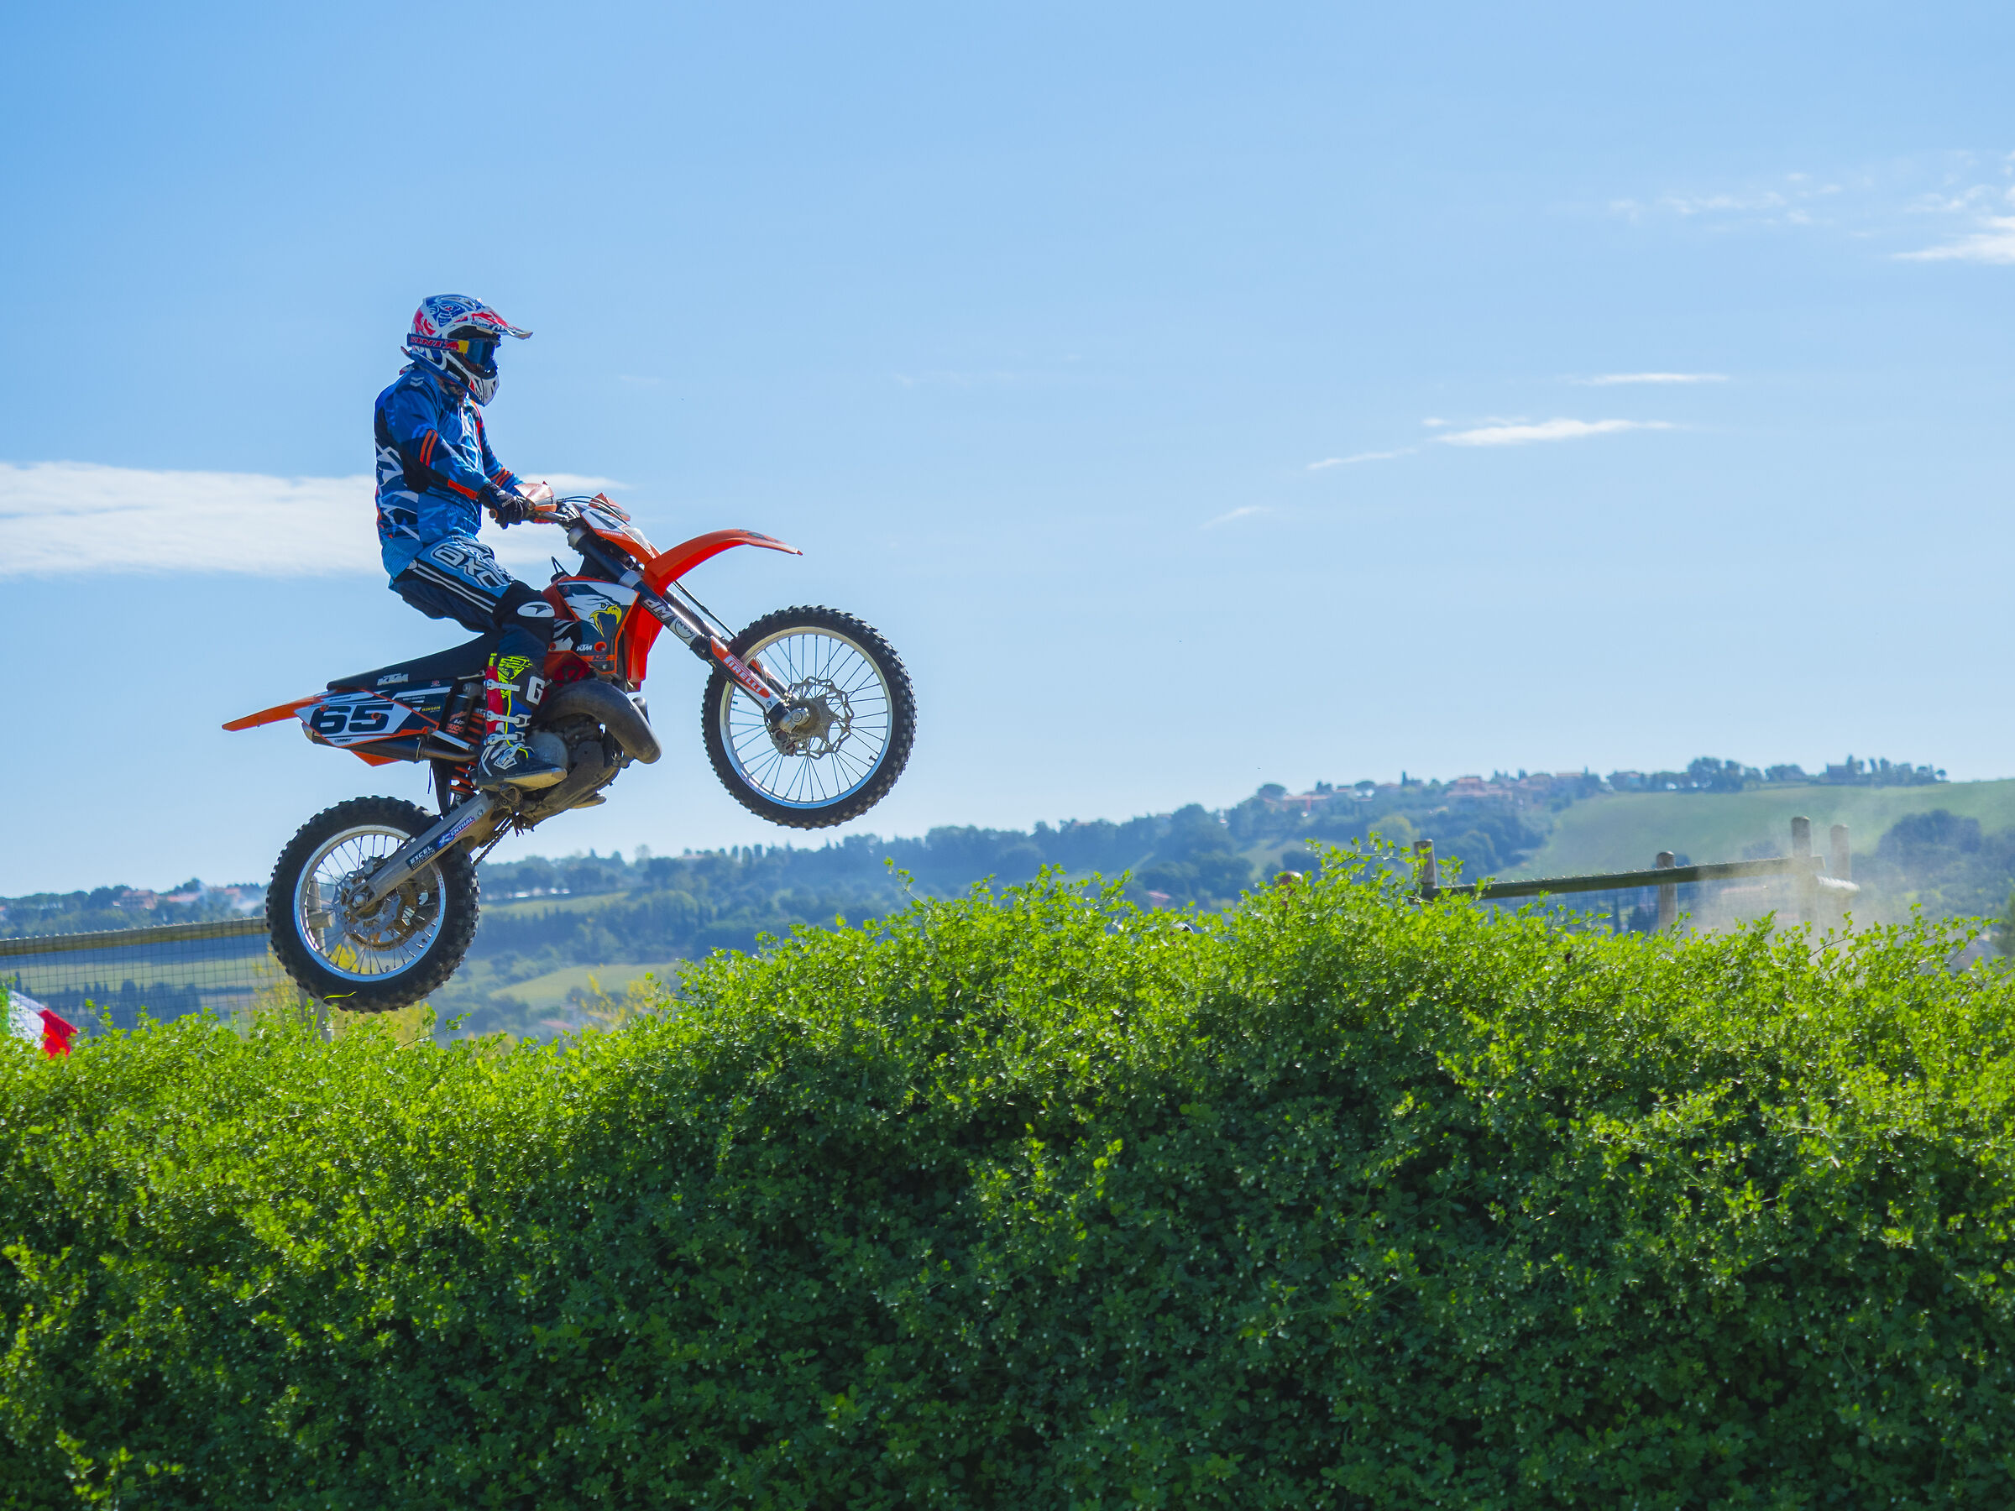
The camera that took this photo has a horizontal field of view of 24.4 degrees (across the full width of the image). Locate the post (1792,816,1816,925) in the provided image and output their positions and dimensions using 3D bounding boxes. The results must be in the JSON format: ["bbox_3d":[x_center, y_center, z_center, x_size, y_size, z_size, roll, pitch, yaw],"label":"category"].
[{"bbox_3d":[4.130,0.929,24.000,0.095,1.250,0.095,-3,-1,0],"label":"post"}]

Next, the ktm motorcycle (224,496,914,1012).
[{"bbox_3d":[-1.401,-0.107,14.449,2.152,1.298,0.820,-23,-12,4],"label":"ktm motorcycle"}]

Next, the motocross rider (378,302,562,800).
[{"bbox_3d":[-1.641,-0.651,14.430,0.660,1.530,0.740,-4,-5,8],"label":"motocross rider"}]

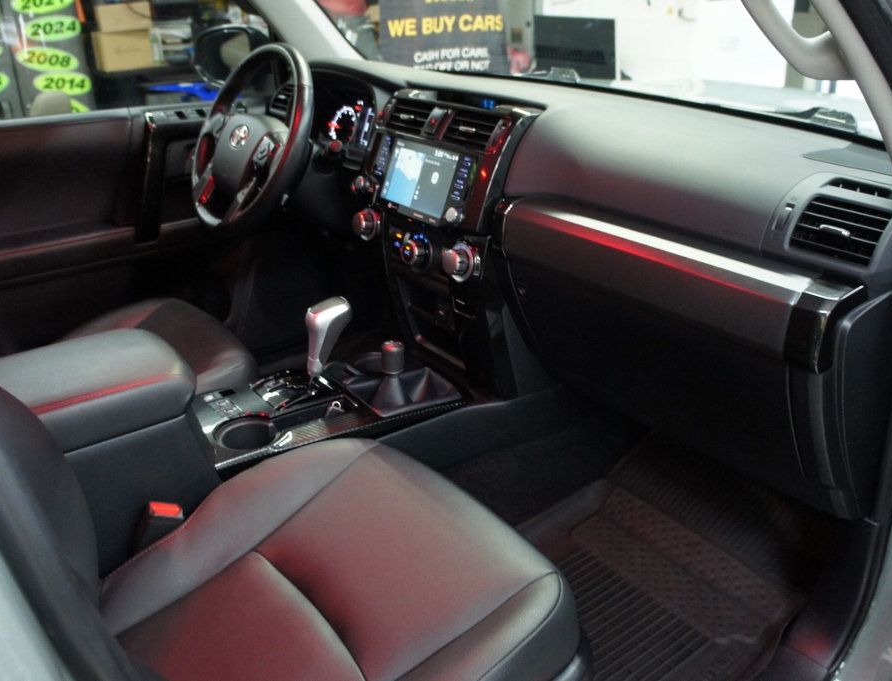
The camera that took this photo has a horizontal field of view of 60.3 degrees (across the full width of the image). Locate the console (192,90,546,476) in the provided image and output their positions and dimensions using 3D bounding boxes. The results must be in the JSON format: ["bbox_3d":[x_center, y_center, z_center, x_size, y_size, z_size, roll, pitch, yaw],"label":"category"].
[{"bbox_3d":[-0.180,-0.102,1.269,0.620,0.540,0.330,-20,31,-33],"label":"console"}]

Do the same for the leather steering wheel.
[{"bbox_3d":[-0.372,-0.393,1.499,0.090,0.380,0.380,19,7,-44],"label":"leather steering wheel"}]

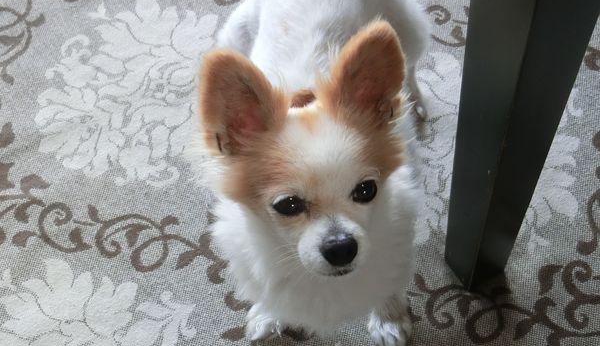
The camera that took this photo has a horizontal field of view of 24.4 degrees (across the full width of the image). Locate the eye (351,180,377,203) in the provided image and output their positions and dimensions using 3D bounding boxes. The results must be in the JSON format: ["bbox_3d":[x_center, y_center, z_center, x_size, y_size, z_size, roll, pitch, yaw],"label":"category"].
[{"bbox_3d":[0.043,0.013,0.938,0.018,0.015,0.011,-17,28,-11],"label":"eye"}]

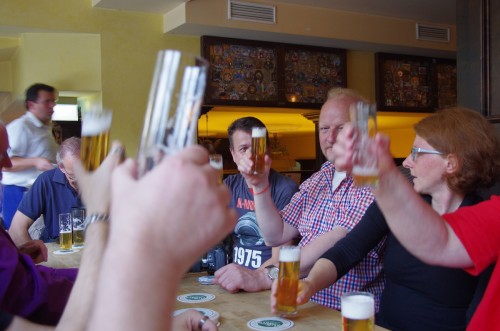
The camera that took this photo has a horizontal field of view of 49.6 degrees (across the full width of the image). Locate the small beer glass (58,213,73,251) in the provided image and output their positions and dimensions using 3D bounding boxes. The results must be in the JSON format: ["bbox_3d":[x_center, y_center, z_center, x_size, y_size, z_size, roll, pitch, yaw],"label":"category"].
[{"bbox_3d":[-0.753,0.271,2.210,0.050,0.147,0.050,-1,1,0],"label":"small beer glass"}]

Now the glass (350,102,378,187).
[{"bbox_3d":[0.217,-0.038,1.020,0.050,0.152,0.050,-2,0,0],"label":"glass"}]

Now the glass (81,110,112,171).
[{"bbox_3d":[-0.287,-0.028,0.990,0.051,0.151,0.051,6,-2,0],"label":"glass"}]

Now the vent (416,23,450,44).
[{"bbox_3d":[1.867,-1.353,5.500,0.450,0.156,0.030,-1,1,-26],"label":"vent"}]

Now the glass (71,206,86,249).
[{"bbox_3d":[-0.725,0.261,2.290,0.054,0.156,0.054,-1,1,0],"label":"glass"}]

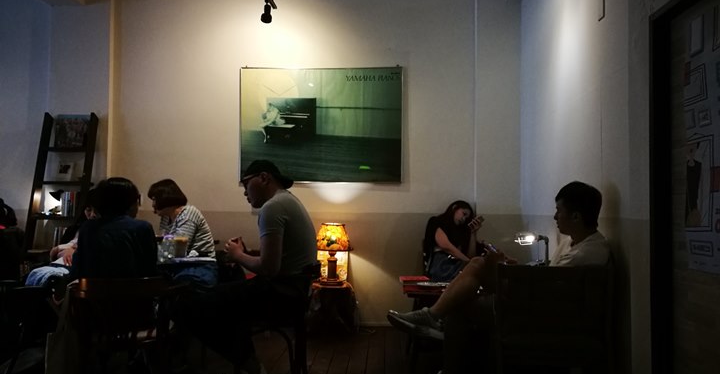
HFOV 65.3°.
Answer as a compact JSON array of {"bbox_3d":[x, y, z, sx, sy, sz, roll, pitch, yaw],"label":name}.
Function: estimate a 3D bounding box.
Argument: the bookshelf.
[{"bbox_3d":[-2.461,0.266,4.592,0.450,1.790,0.460,0,-2,3],"label":"bookshelf"}]

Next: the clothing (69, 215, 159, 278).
[{"bbox_3d":[-1.212,0.349,2.770,0.410,0.430,0.280,0,-2,9],"label":"clothing"}]

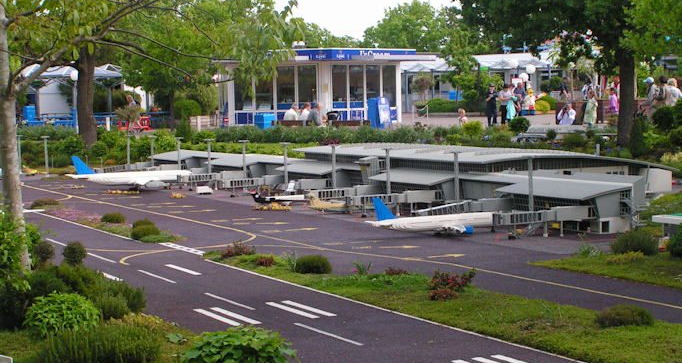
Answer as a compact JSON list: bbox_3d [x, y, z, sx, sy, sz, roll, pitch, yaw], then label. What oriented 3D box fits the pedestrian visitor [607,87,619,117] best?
[{"bbox_3d":[9.060,-2.385,43.953,0.380,1.550,0.460,-2,4,-9],"label":"pedestrian visitor"}]

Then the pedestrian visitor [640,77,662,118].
[{"bbox_3d":[9.355,-2.262,39.953,0.500,1.740,0.520,-1,4,6],"label":"pedestrian visitor"}]

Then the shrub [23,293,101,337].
[{"bbox_3d":[-2.002,0.952,9.450,0.560,0.290,0.500,-1,4,0],"label":"shrub"}]

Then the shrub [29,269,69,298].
[{"bbox_3d":[-2.330,0.839,10.550,0.360,0.300,0.340,-1,4,0],"label":"shrub"}]

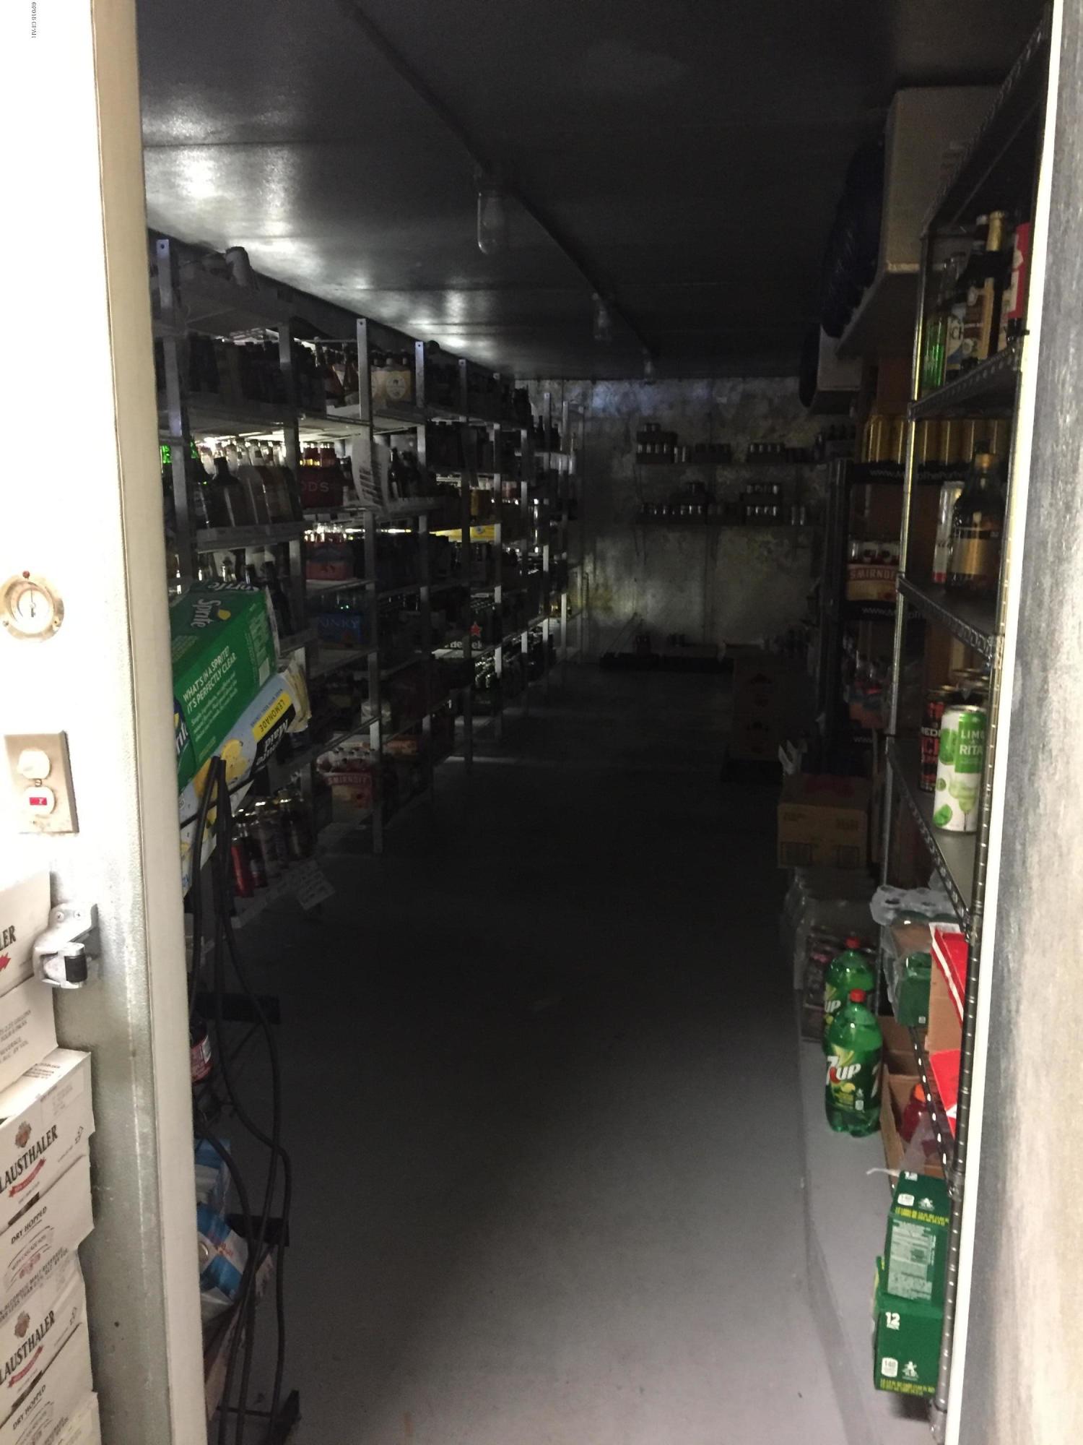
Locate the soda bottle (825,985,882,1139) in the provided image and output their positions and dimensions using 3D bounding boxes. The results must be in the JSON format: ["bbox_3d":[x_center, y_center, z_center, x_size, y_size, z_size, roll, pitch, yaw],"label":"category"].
[{"bbox_3d":[0.676,0.718,2.588,0.112,0.298,0.112,2,11,10],"label":"soda bottle"}]

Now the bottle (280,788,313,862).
[{"bbox_3d":[-0.803,0.329,3.930,0.067,0.230,0.067,-9,9,13],"label":"bottle"}]

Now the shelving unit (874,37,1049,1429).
[{"bbox_3d":[0.891,0.007,2.062,0.457,1.847,1.184,2,11,10],"label":"shelving unit"}]

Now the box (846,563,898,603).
[{"bbox_3d":[1.033,-0.412,3.699,0.185,0.142,0.125,2,11,11],"label":"box"}]

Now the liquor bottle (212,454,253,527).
[{"bbox_3d":[-0.924,-0.663,3.583,0.083,0.250,0.083,-8,9,13],"label":"liquor bottle"}]

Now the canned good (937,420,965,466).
[{"bbox_3d":[1.211,-0.820,3.582,0.068,0.165,0.068,2,11,10],"label":"canned good"}]

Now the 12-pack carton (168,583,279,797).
[{"bbox_3d":[-0.504,-0.064,1.750,0.122,0.133,0.400,-2,23,6],"label":"12-pack carton"}]

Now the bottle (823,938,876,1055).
[{"bbox_3d":[0.717,0.644,2.809,0.112,0.308,0.112,2,11,11],"label":"bottle"}]

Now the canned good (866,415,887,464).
[{"bbox_3d":[1.000,-0.838,3.617,0.068,0.165,0.068,2,11,10],"label":"canned good"}]

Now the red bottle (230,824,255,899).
[{"bbox_3d":[-0.884,0.404,3.560,0.058,0.212,0.058,-6,9,12],"label":"red bottle"}]

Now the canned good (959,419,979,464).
[{"bbox_3d":[1.269,-0.807,3.554,0.067,0.170,0.067,2,11,11],"label":"canned good"}]

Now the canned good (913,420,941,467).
[{"bbox_3d":[1.140,-0.813,3.579,0.067,0.170,0.067,2,11,11],"label":"canned good"}]

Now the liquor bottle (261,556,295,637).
[{"bbox_3d":[-0.857,-0.405,3.970,0.076,0.265,0.076,-7,10,12],"label":"liquor bottle"}]

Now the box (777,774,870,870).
[{"bbox_3d":[0.792,0.277,3.395,0.230,0.172,0.330,3,12,13],"label":"box"}]

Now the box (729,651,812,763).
[{"bbox_3d":[1.172,-0.083,6.178,0.360,0.480,0.360,2,11,11],"label":"box"}]

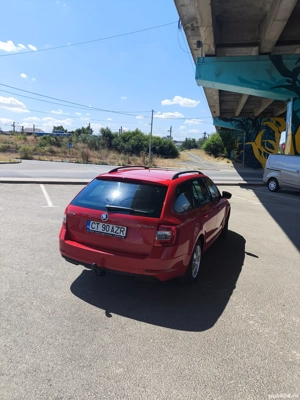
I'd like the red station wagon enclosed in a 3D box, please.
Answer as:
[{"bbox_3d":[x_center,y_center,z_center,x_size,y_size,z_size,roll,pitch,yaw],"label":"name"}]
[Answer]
[{"bbox_3d":[0.367,0.147,5.360,1.860,1.465,4.670,7,10,23],"label":"red station wagon"}]

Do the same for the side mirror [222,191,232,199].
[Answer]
[{"bbox_3d":[1.457,-0.100,5.460,0.210,0.150,0.120,7,10,23],"label":"side mirror"}]

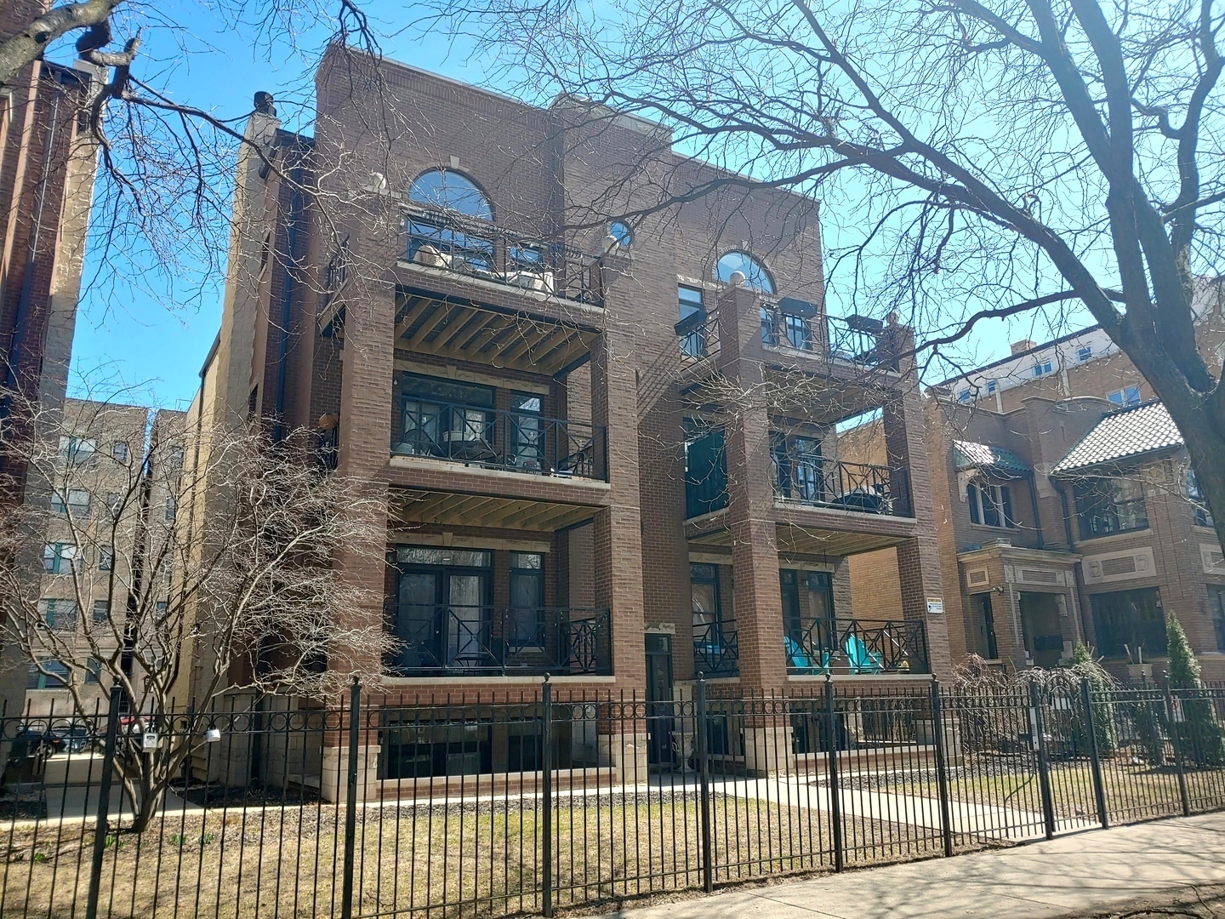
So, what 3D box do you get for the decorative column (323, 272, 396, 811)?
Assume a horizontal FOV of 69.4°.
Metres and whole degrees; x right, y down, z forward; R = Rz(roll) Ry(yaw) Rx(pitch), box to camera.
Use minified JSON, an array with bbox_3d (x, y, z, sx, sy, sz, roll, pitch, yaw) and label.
[{"bbox_3d":[-3.786,0.431,13.426,0.615,8.890,0.615,7,-17,-29],"label":"decorative column"}]

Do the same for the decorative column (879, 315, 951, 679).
[{"bbox_3d":[6.604,1.584,19.247,0.615,9.580,0.615,7,-17,-29],"label":"decorative column"}]

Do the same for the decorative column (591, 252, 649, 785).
[{"bbox_3d":[0.081,0.734,15.628,0.615,9.330,0.615,7,-17,-29],"label":"decorative column"}]

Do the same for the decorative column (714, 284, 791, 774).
[{"bbox_3d":[2.715,1.079,17.089,0.615,9.350,0.615,7,-17,-29],"label":"decorative column"}]

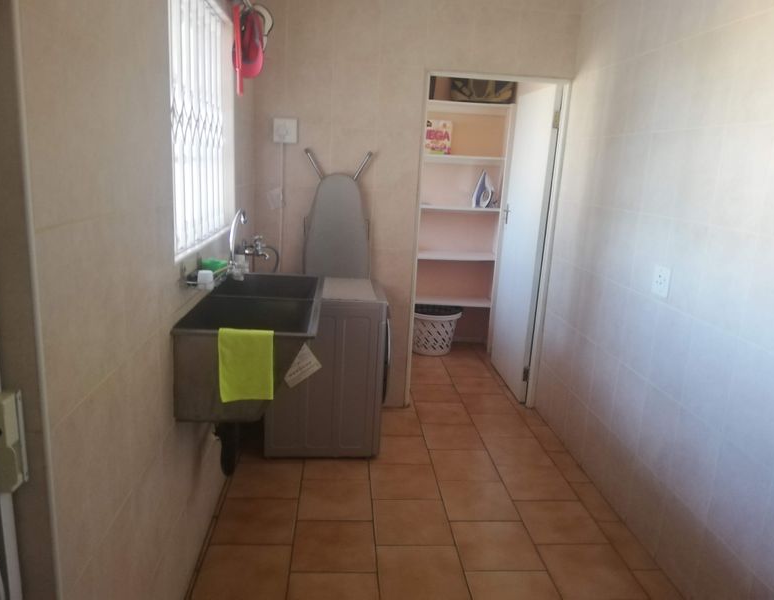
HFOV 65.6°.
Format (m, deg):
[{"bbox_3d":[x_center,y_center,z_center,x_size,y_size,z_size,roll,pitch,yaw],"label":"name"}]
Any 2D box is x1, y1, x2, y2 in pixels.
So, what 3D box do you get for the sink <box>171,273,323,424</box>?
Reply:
[{"bbox_3d":[-0.479,0.133,2.342,0.438,0.295,0.982,2,13,-5],"label":"sink"}]

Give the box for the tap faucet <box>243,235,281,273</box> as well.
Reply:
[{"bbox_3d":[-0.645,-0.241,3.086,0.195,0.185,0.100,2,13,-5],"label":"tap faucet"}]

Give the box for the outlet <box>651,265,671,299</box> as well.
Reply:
[{"bbox_3d":[1.127,-0.077,2.481,0.016,0.120,0.116,2,13,-5],"label":"outlet"}]

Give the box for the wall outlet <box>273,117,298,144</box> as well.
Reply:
[{"bbox_3d":[-0.576,-0.964,3.428,0.134,0.134,0.045,2,13,-5],"label":"wall outlet"}]

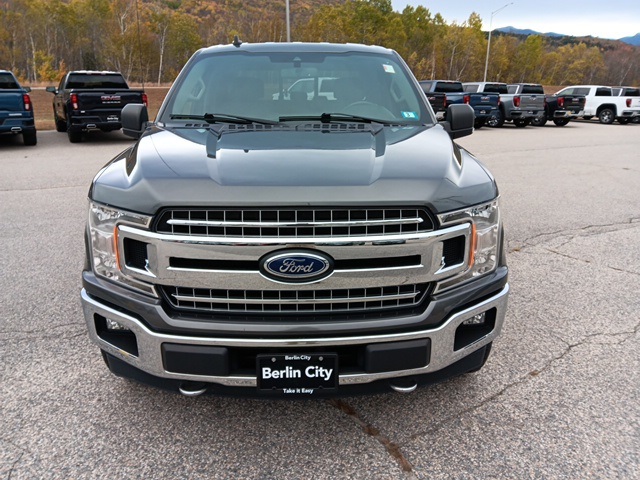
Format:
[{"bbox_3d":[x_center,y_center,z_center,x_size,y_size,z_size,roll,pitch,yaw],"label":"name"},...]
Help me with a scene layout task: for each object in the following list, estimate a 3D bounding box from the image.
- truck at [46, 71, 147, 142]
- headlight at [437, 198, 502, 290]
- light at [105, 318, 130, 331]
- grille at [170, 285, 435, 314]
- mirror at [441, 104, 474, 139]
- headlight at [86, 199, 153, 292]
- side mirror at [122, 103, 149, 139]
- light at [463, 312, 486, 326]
[{"bbox_3d":[-6.953,-4.208,14.927,2.050,1.930,5.880,-10,20,-30],"label":"truck"},{"bbox_3d":[0.639,0.014,2.021,0.400,0.360,0.350,0,18,-2],"label":"headlight"},{"bbox_3d":[-0.849,0.341,2.046,0.105,0.070,0.090,0,18,-2],"label":"light"},{"bbox_3d":[-0.085,0.212,1.877,1.010,0.120,0.100,0,18,-2],"label":"grille"},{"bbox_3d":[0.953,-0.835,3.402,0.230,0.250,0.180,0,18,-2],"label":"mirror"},{"bbox_3d":[-0.820,0.017,1.966,0.400,0.360,0.350,0,18,-2],"label":"headlight"},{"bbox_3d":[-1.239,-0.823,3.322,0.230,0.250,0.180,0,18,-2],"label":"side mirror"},{"bbox_3d":[0.664,0.338,2.103,0.105,0.070,0.090,0,18,-2],"label":"light"}]

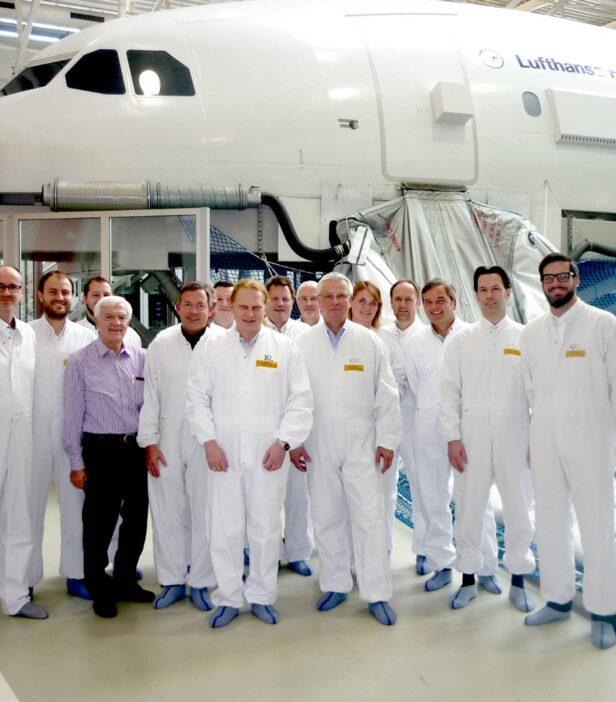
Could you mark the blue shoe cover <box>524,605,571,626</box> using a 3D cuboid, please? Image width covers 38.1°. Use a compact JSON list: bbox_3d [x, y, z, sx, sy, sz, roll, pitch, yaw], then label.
[{"bbox_3d":[1.216,1.319,4.507,0.280,0.095,0.110,-1,2,-28],"label":"blue shoe cover"}]

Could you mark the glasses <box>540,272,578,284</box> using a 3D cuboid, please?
[{"bbox_3d":[1.266,-0.363,4.458,0.145,0.048,0.145,-2,3,32],"label":"glasses"}]

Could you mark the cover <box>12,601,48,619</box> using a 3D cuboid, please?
[{"bbox_3d":[-1.483,1.328,4.673,0.280,0.105,0.110,2,3,20],"label":"cover"}]

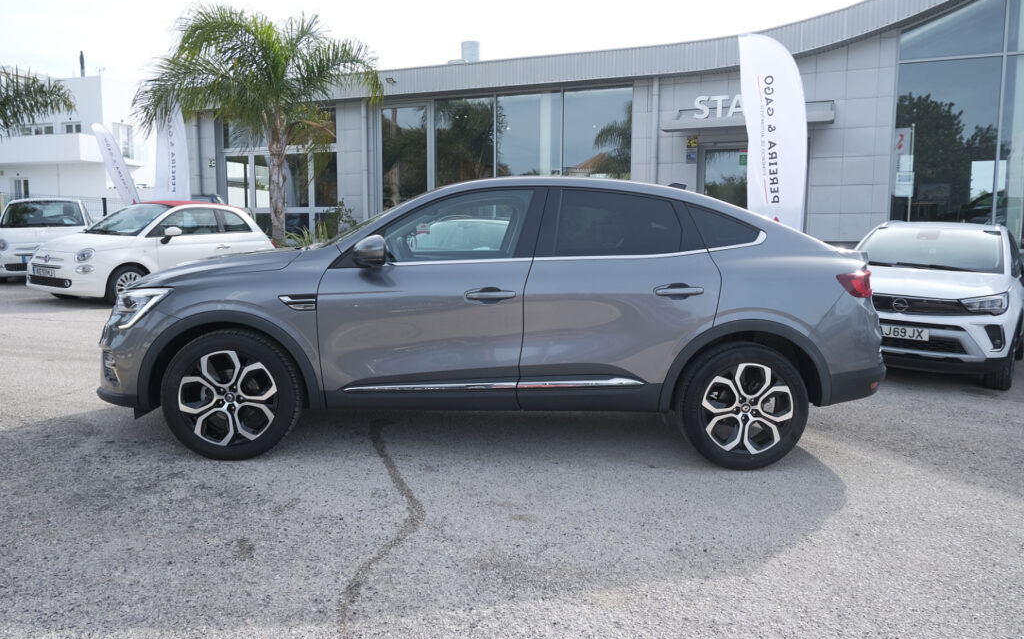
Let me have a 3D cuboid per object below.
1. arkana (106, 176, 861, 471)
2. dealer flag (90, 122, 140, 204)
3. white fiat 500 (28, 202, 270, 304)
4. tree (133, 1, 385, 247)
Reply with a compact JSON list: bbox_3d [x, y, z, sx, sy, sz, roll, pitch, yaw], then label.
[{"bbox_3d":[-0.107,-0.091,4.696,4.568,1.575,1.820,2,5,-4],"label":"arkana"},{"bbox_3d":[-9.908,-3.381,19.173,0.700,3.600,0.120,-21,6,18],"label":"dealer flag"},{"bbox_3d":[-5.189,-0.976,10.909,1.627,1.488,3.571,3,6,28],"label":"white fiat 500"},{"bbox_3d":[-4.555,-3.354,13.531,4.400,4.738,4.300,0,6,0],"label":"tree"}]

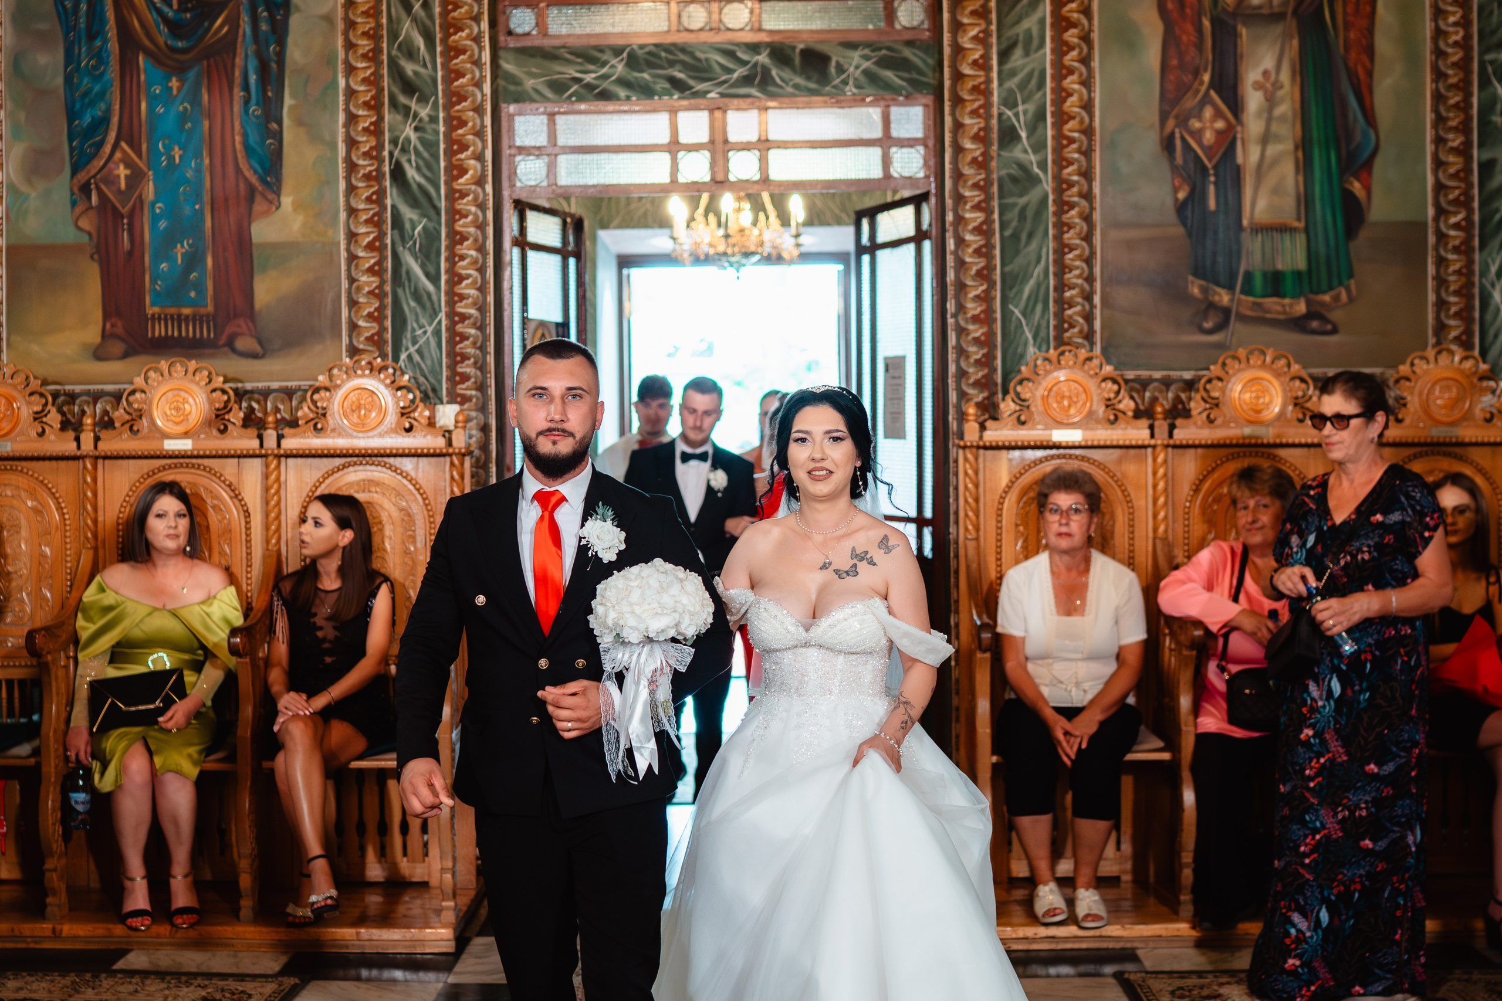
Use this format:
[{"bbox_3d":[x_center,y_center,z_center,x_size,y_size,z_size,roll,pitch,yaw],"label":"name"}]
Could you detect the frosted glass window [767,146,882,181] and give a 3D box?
[{"bbox_3d":[0.255,-1.141,4.945,0.395,0.110,0.040,-1,2,1],"label":"frosted glass window"}]

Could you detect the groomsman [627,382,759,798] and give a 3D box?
[{"bbox_3d":[-0.228,0.413,5.500,0.540,1.760,0.400,-1,2,-2],"label":"groomsman"}]

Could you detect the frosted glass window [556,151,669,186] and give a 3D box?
[{"bbox_3d":[-0.464,-1.126,4.955,0.395,0.110,0.040,-1,2,1],"label":"frosted glass window"}]

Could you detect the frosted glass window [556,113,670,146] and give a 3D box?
[{"bbox_3d":[-0.467,-1.259,4.955,0.395,0.108,0.040,-1,2,1],"label":"frosted glass window"}]

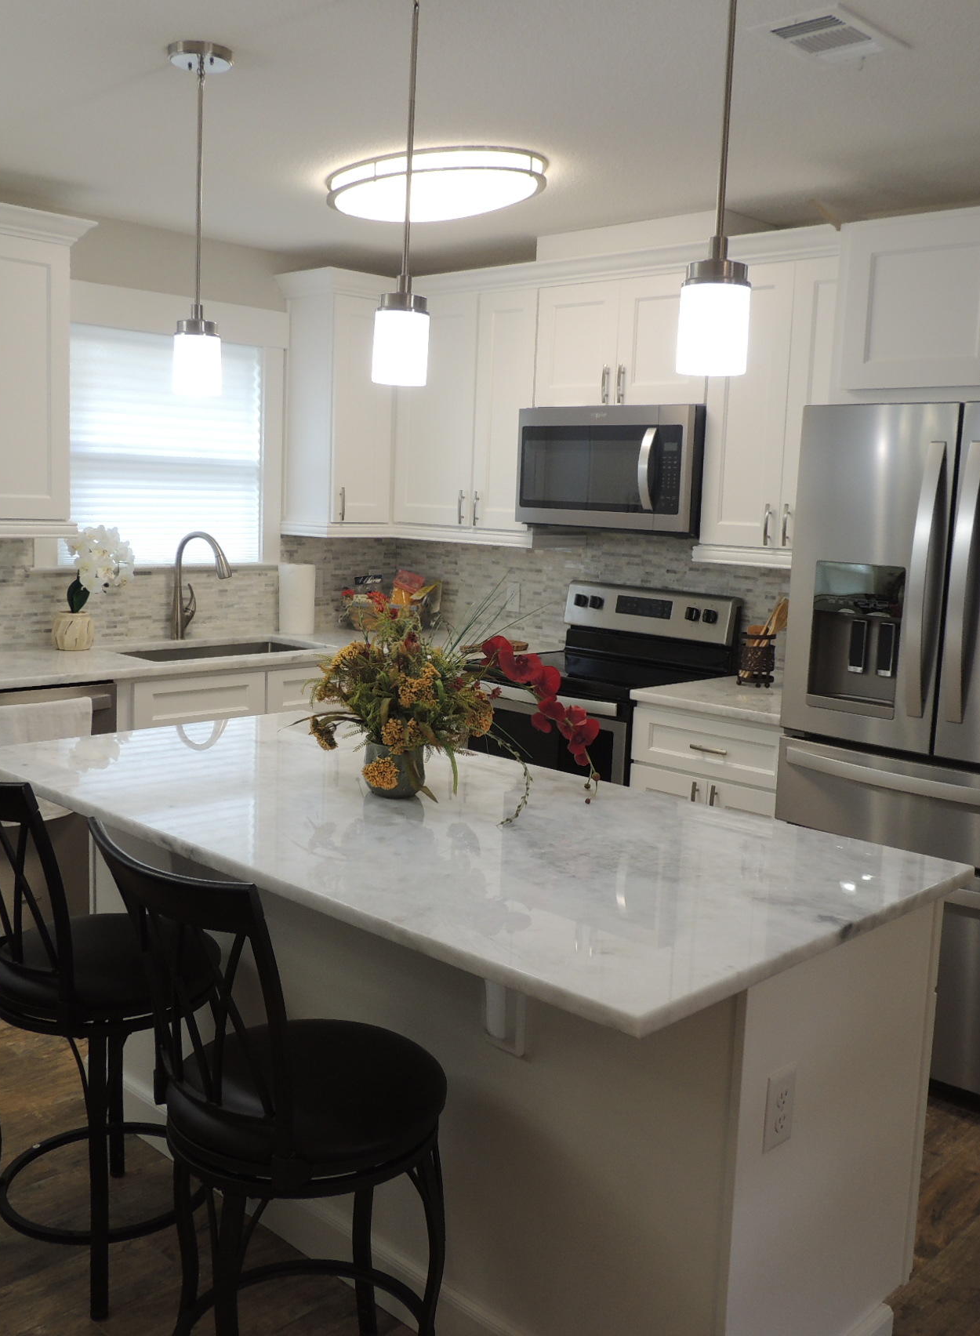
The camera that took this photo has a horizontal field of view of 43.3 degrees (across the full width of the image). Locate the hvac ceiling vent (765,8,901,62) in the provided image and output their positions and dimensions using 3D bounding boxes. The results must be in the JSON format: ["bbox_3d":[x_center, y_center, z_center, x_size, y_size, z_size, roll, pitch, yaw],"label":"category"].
[{"bbox_3d":[0.698,-1.269,2.497,0.190,0.020,0.265,10,11,43],"label":"hvac ceiling vent"}]

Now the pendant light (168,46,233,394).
[{"bbox_3d":[-0.647,-0.985,2.754,0.134,0.740,0.134,2,8,0],"label":"pendant light"}]

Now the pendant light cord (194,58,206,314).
[{"bbox_3d":[-0.644,-1.059,2.744,0.014,0.550,0.014,10,11,43],"label":"pendant light cord"}]

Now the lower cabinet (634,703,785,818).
[{"bbox_3d":[0.884,0.551,4.047,0.615,0.876,0.640,10,11,43],"label":"lower cabinet"}]

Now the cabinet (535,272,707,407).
[{"bbox_3d":[0.558,-1.143,4.407,0.762,0.445,0.330,10,11,43],"label":"cabinet"}]

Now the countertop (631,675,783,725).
[{"bbox_3d":[0.896,0.100,3.976,0.600,0.030,0.655,10,11,43],"label":"countertop"}]

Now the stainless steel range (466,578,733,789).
[{"bbox_3d":[0.378,0.311,4.468,0.761,1.180,0.675,10,11,43],"label":"stainless steel range"}]

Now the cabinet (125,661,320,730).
[{"bbox_3d":[-1.058,0.385,4.680,0.625,0.872,1.070,10,11,43],"label":"cabinet"}]

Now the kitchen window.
[{"bbox_3d":[-1.263,-0.916,4.791,0.100,1.035,1.090,10,11,43],"label":"kitchen window"}]

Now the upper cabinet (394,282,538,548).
[{"bbox_3d":[0.001,-0.992,4.964,0.770,0.927,0.330,10,11,43],"label":"upper cabinet"}]

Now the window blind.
[{"bbox_3d":[-1.263,-0.851,4.813,0.045,0.880,0.887,10,11,43],"label":"window blind"}]

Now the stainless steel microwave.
[{"bbox_3d":[0.507,-0.708,4.423,0.761,0.420,0.420,10,11,43],"label":"stainless steel microwave"}]

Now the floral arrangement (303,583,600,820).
[{"bbox_3d":[-0.075,0.041,2.456,0.550,0.410,0.420,2,8,0],"label":"floral arrangement"}]

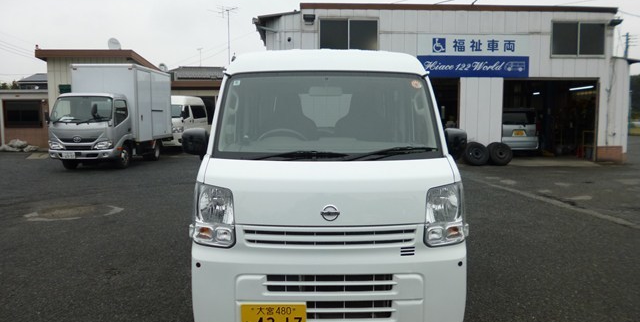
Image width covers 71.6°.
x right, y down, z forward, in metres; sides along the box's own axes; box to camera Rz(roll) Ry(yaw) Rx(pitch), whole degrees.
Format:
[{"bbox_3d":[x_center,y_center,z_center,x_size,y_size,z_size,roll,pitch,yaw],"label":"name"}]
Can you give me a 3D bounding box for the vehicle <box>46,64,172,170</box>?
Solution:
[{"bbox_3d":[-6.140,-1.360,13.512,1.870,2.940,4.760,0,6,-1],"label":"vehicle"}]

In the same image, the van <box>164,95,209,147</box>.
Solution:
[{"bbox_3d":[-6.480,-1.685,20.313,1.740,2.260,4.760,0,6,-1],"label":"van"}]

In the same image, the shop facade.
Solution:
[{"bbox_3d":[3.904,-2.335,14.439,11.800,4.750,2.000,0,6,-4],"label":"shop facade"}]

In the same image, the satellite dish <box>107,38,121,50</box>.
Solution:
[{"bbox_3d":[-8.316,-4.719,17.975,0.520,0.570,0.360,-5,8,-42],"label":"satellite dish"}]

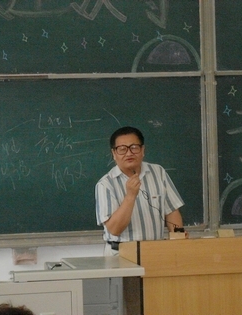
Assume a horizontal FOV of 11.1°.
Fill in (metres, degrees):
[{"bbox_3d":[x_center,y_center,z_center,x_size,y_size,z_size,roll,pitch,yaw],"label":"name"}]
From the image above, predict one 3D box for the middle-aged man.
[{"bbox_3d":[0.125,0.657,6.819,0.500,1.650,0.420,-2,1,-4],"label":"middle-aged man"}]

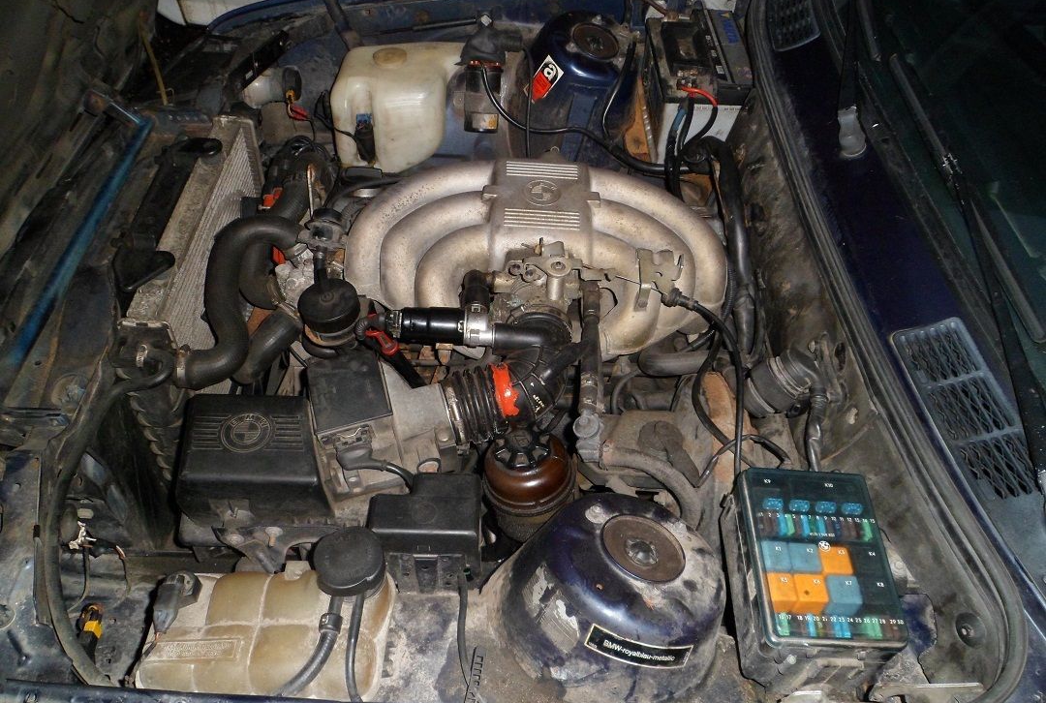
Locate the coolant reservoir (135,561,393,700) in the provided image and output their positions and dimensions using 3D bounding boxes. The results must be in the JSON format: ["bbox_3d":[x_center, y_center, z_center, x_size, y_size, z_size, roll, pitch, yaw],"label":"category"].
[{"bbox_3d":[-0.256,0.312,0.849,0.240,0.130,0.145,1,49,0],"label":"coolant reservoir"}]

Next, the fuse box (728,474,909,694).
[{"bbox_3d":[0.294,0.239,0.859,0.135,0.120,0.185,1,49,0],"label":"fuse box"}]

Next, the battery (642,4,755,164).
[{"bbox_3d":[0.345,-0.535,1.675,0.175,0.185,0.278,1,49,0],"label":"battery"}]

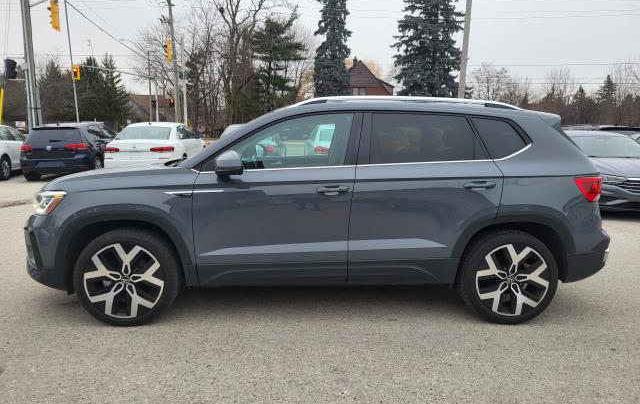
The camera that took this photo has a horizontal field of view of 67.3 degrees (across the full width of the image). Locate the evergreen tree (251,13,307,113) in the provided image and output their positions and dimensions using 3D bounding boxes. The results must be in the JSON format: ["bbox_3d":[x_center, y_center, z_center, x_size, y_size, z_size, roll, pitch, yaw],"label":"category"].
[{"bbox_3d":[-3.534,-10.552,40.840,4.660,10.568,4.660,0,9,-3],"label":"evergreen tree"}]

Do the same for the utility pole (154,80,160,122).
[{"bbox_3d":[-16.947,-9.939,50.468,0.270,5.890,0.270,0,9,-3],"label":"utility pole"}]

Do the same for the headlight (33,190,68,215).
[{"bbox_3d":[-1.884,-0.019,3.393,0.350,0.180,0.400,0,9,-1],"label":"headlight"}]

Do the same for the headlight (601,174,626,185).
[{"bbox_3d":[4.306,-0.332,7.100,0.400,0.150,0.300,0,9,-3],"label":"headlight"}]

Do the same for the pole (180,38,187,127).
[{"bbox_3d":[-11.945,-9.807,41.984,0.300,8.592,0.300,0,9,0],"label":"pole"}]

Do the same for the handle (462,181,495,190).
[{"bbox_3d":[1.067,-0.108,3.211,0.220,0.055,0.060,0,9,-1],"label":"handle"}]

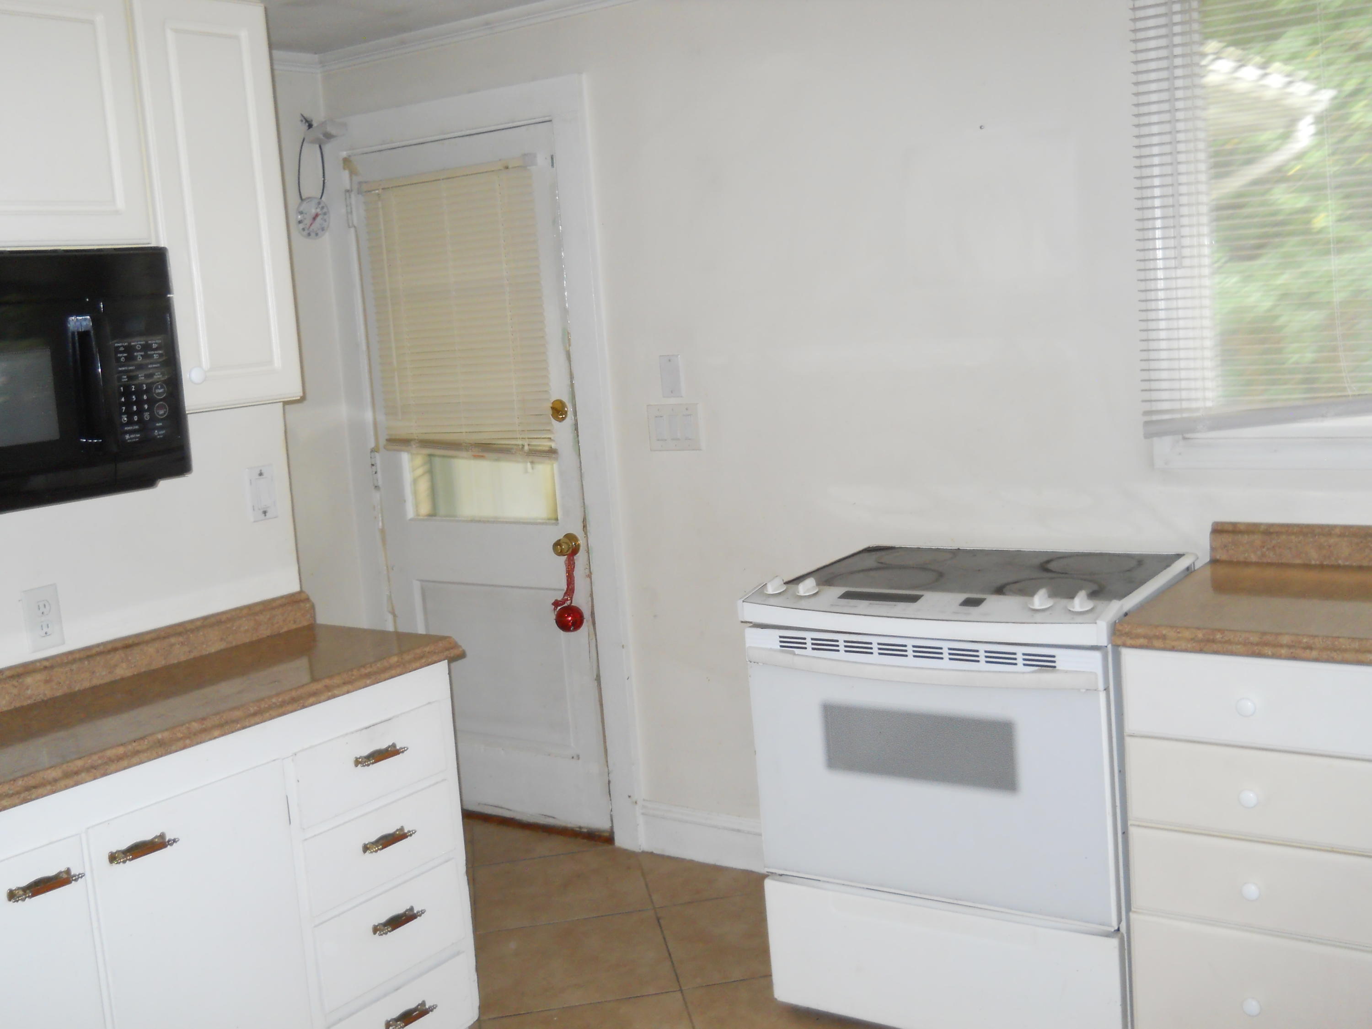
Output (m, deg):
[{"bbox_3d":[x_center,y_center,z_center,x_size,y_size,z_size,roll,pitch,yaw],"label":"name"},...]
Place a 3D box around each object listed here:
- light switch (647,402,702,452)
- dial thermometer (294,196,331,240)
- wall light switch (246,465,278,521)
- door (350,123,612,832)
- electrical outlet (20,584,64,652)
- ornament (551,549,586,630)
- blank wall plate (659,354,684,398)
[{"bbox_3d":[-0.036,-0.235,3.990,0.167,0.125,0.012,1,9,33],"label":"light switch"},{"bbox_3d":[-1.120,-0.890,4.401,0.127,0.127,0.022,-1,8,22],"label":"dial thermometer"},{"bbox_3d":[-0.881,-0.045,3.071,0.012,0.113,0.069,1,9,33],"label":"wall light switch"},{"bbox_3d":[-0.614,-0.085,4.423,0.797,2.040,0.045,1,9,33],"label":"door"},{"bbox_3d":[-1.157,0.188,2.649,0.010,0.114,0.070,1,9,33],"label":"electrical outlet"},{"bbox_3d":[-0.338,0.220,4.219,0.085,0.243,0.080,-4,8,1],"label":"ornament"},{"bbox_3d":[-0.041,-0.373,3.971,0.069,0.114,0.008,1,9,33],"label":"blank wall plate"}]

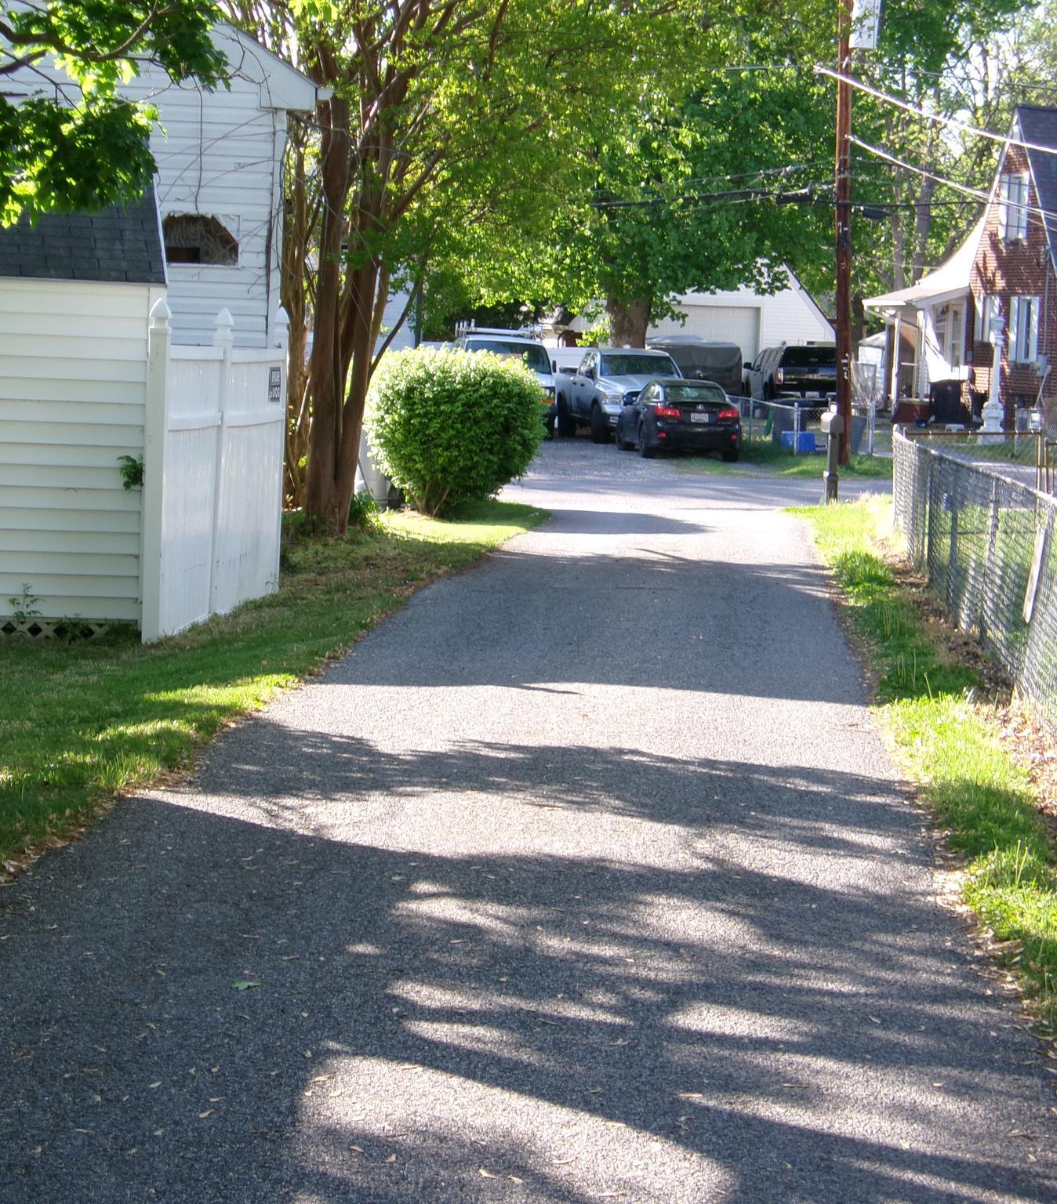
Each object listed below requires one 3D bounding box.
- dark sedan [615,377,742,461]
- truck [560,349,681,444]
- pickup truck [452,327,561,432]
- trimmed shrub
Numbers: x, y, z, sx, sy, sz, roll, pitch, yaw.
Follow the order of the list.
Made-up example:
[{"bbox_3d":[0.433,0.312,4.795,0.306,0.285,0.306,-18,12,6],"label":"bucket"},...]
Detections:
[{"bbox_3d":[2.735,-3.446,61.143,1.820,1.430,4.580,1,5,-7],"label":"dark sedan"},{"bbox_3d":[1.913,-4.239,66.623,2.050,1.920,5.800,1,5,-10],"label":"truck"},{"bbox_3d":[-0.632,-4.594,68.312,2.030,2.200,5.400,2,5,-4],"label":"pickup truck"},{"bbox_3d":[-0.788,-1.912,36.225,1.980,1.880,1.950,2,5,0],"label":"trimmed shrub"}]

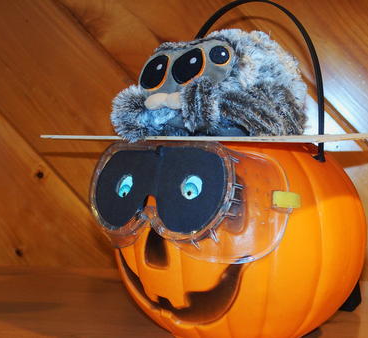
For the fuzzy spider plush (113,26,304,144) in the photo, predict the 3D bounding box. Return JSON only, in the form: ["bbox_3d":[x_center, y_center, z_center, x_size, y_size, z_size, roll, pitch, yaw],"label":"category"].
[{"bbox_3d":[0.021,-0.069,0.605,0.128,0.094,0.140,2,3,42],"label":"fuzzy spider plush"}]

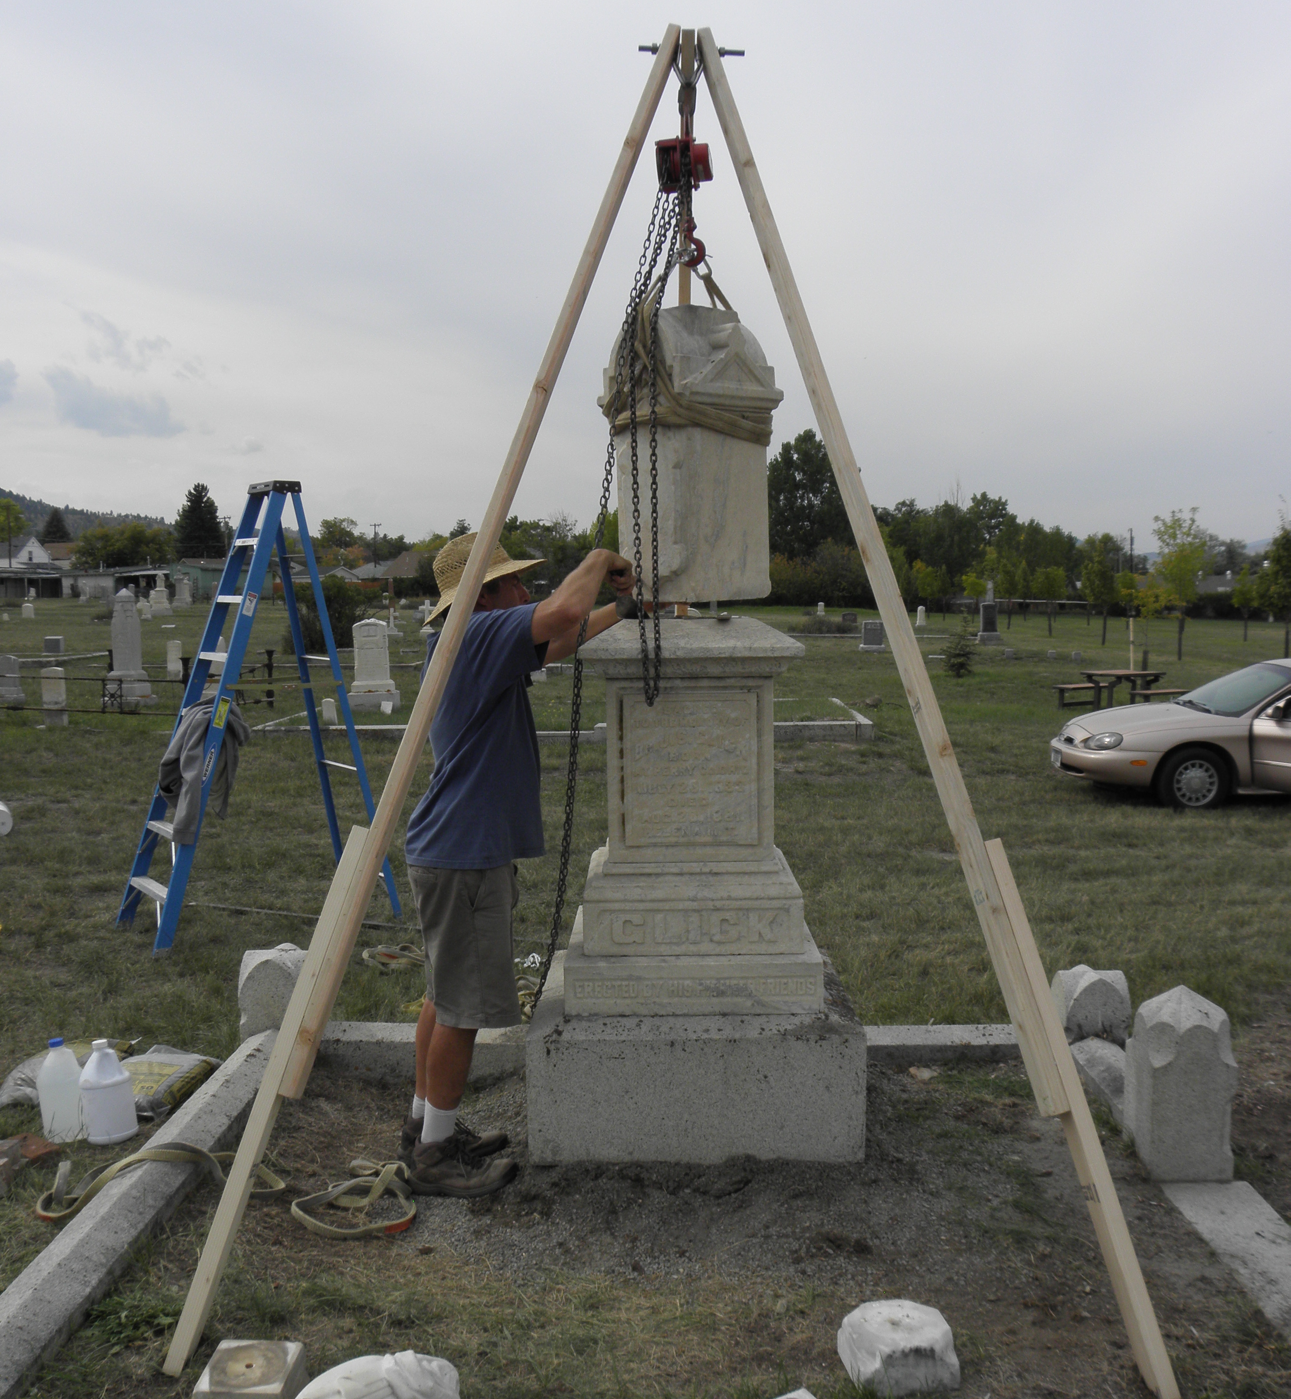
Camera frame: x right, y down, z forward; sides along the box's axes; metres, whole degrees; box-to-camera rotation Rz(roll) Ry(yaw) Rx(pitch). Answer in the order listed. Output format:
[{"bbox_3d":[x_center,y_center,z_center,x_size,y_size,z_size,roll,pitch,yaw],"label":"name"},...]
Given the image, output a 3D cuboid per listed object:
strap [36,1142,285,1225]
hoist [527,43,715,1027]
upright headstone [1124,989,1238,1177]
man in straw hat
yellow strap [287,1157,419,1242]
[{"bbox_3d":[-1.290,1.254,3.460,0.610,0.160,0.280,-1,4,-15],"label":"strap"},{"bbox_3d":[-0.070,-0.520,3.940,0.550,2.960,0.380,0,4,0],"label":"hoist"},{"bbox_3d":[1.487,1.047,3.603,0.235,0.506,0.235,0,5,0],"label":"upright headstone"},{"bbox_3d":[-0.355,0.443,3.631,0.642,1.822,0.510,-1,5,-8],"label":"man in straw hat"},{"bbox_3d":[-0.775,1.301,3.430,0.335,0.070,0.380,0,4,0],"label":"yellow strap"}]

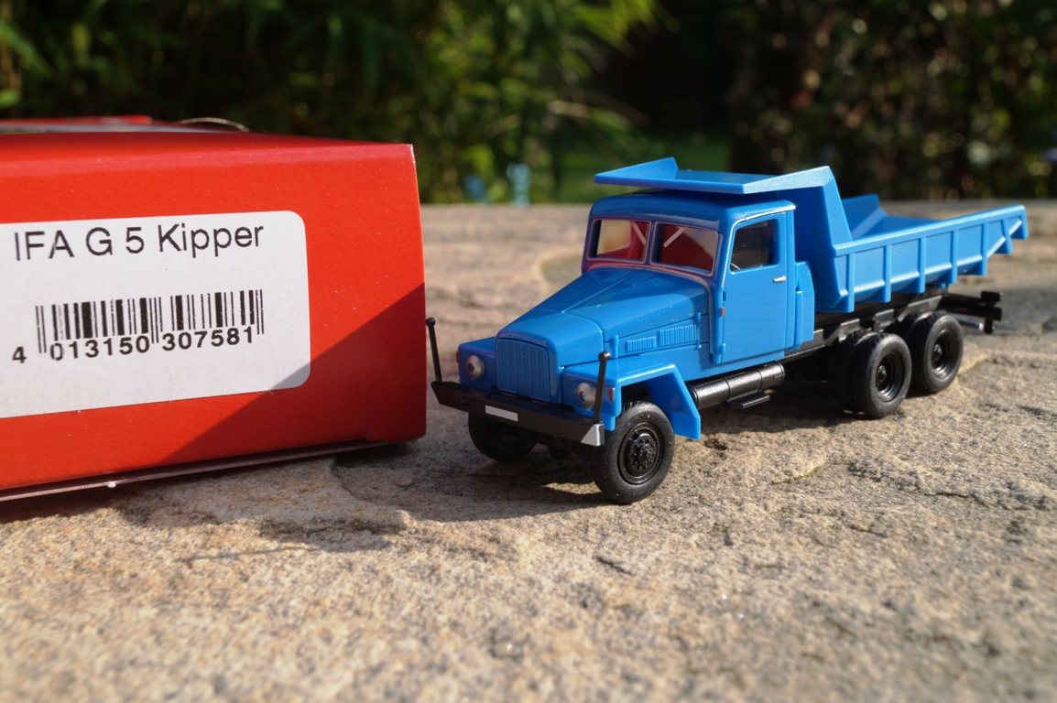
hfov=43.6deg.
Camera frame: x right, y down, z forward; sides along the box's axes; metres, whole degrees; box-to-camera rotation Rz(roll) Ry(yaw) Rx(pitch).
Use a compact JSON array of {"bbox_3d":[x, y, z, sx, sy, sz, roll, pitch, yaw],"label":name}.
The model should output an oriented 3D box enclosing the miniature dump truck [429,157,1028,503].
[{"bbox_3d":[0.031,-0.008,0.172,0.090,0.033,0.029,-14,17,-41],"label":"miniature dump truck"}]

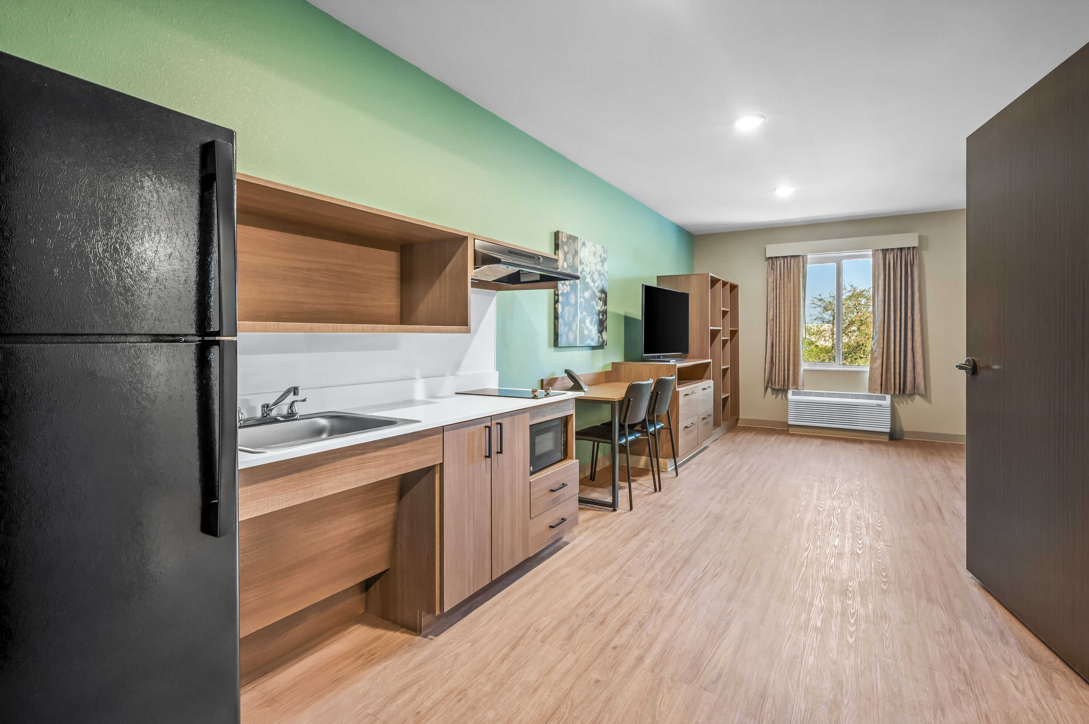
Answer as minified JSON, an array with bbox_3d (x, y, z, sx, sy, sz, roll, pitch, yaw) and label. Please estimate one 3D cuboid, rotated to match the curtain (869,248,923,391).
[{"bbox_3d":[4.009,-0.489,5.863,0.509,1.718,0.130,2,3,32],"label":"curtain"}]

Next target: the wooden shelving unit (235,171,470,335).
[{"bbox_3d":[-0.830,-0.339,1.979,0.444,0.459,1.187,2,3,32],"label":"wooden shelving unit"}]

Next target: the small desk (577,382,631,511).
[{"bbox_3d":[0.569,0.608,4.148,0.551,0.752,1.200,2,3,32],"label":"small desk"}]

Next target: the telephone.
[{"bbox_3d":[0.266,0.148,3.970,0.190,0.190,0.150,1,3,24],"label":"telephone"}]

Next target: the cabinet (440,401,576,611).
[{"bbox_3d":[-0.337,0.620,2.671,0.556,0.779,1.195,2,3,32],"label":"cabinet"}]

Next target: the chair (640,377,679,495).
[{"bbox_3d":[0.758,0.541,4.301,0.580,0.868,0.520,2,3,32],"label":"chair"}]

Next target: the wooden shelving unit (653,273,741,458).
[{"bbox_3d":[1.937,-0.071,6.340,0.586,1.882,1.548,2,3,32],"label":"wooden shelving unit"}]

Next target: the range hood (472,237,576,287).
[{"bbox_3d":[-0.231,-0.522,2.762,0.547,0.131,0.759,2,3,32],"label":"range hood"}]

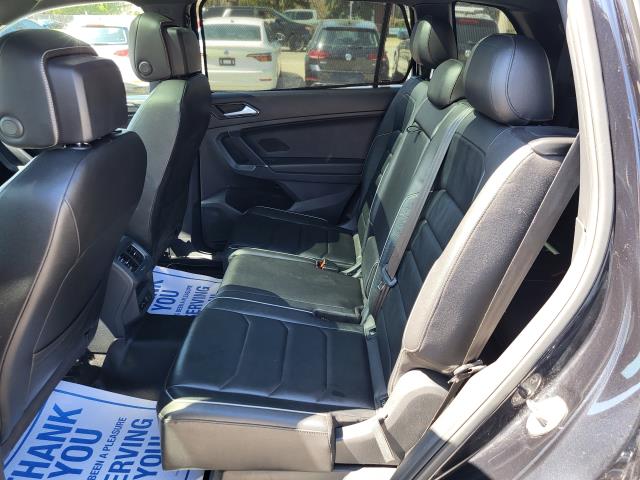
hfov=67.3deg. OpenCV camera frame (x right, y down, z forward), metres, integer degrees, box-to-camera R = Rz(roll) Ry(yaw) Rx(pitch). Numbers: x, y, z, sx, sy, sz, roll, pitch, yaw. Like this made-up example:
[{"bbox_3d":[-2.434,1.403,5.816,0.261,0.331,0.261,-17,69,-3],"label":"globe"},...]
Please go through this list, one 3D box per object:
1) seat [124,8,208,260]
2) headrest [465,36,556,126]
[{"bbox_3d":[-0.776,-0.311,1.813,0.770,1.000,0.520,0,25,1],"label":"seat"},{"bbox_3d":[0.383,-0.338,0.987,0.125,0.165,0.255,-5,24,3],"label":"headrest"}]

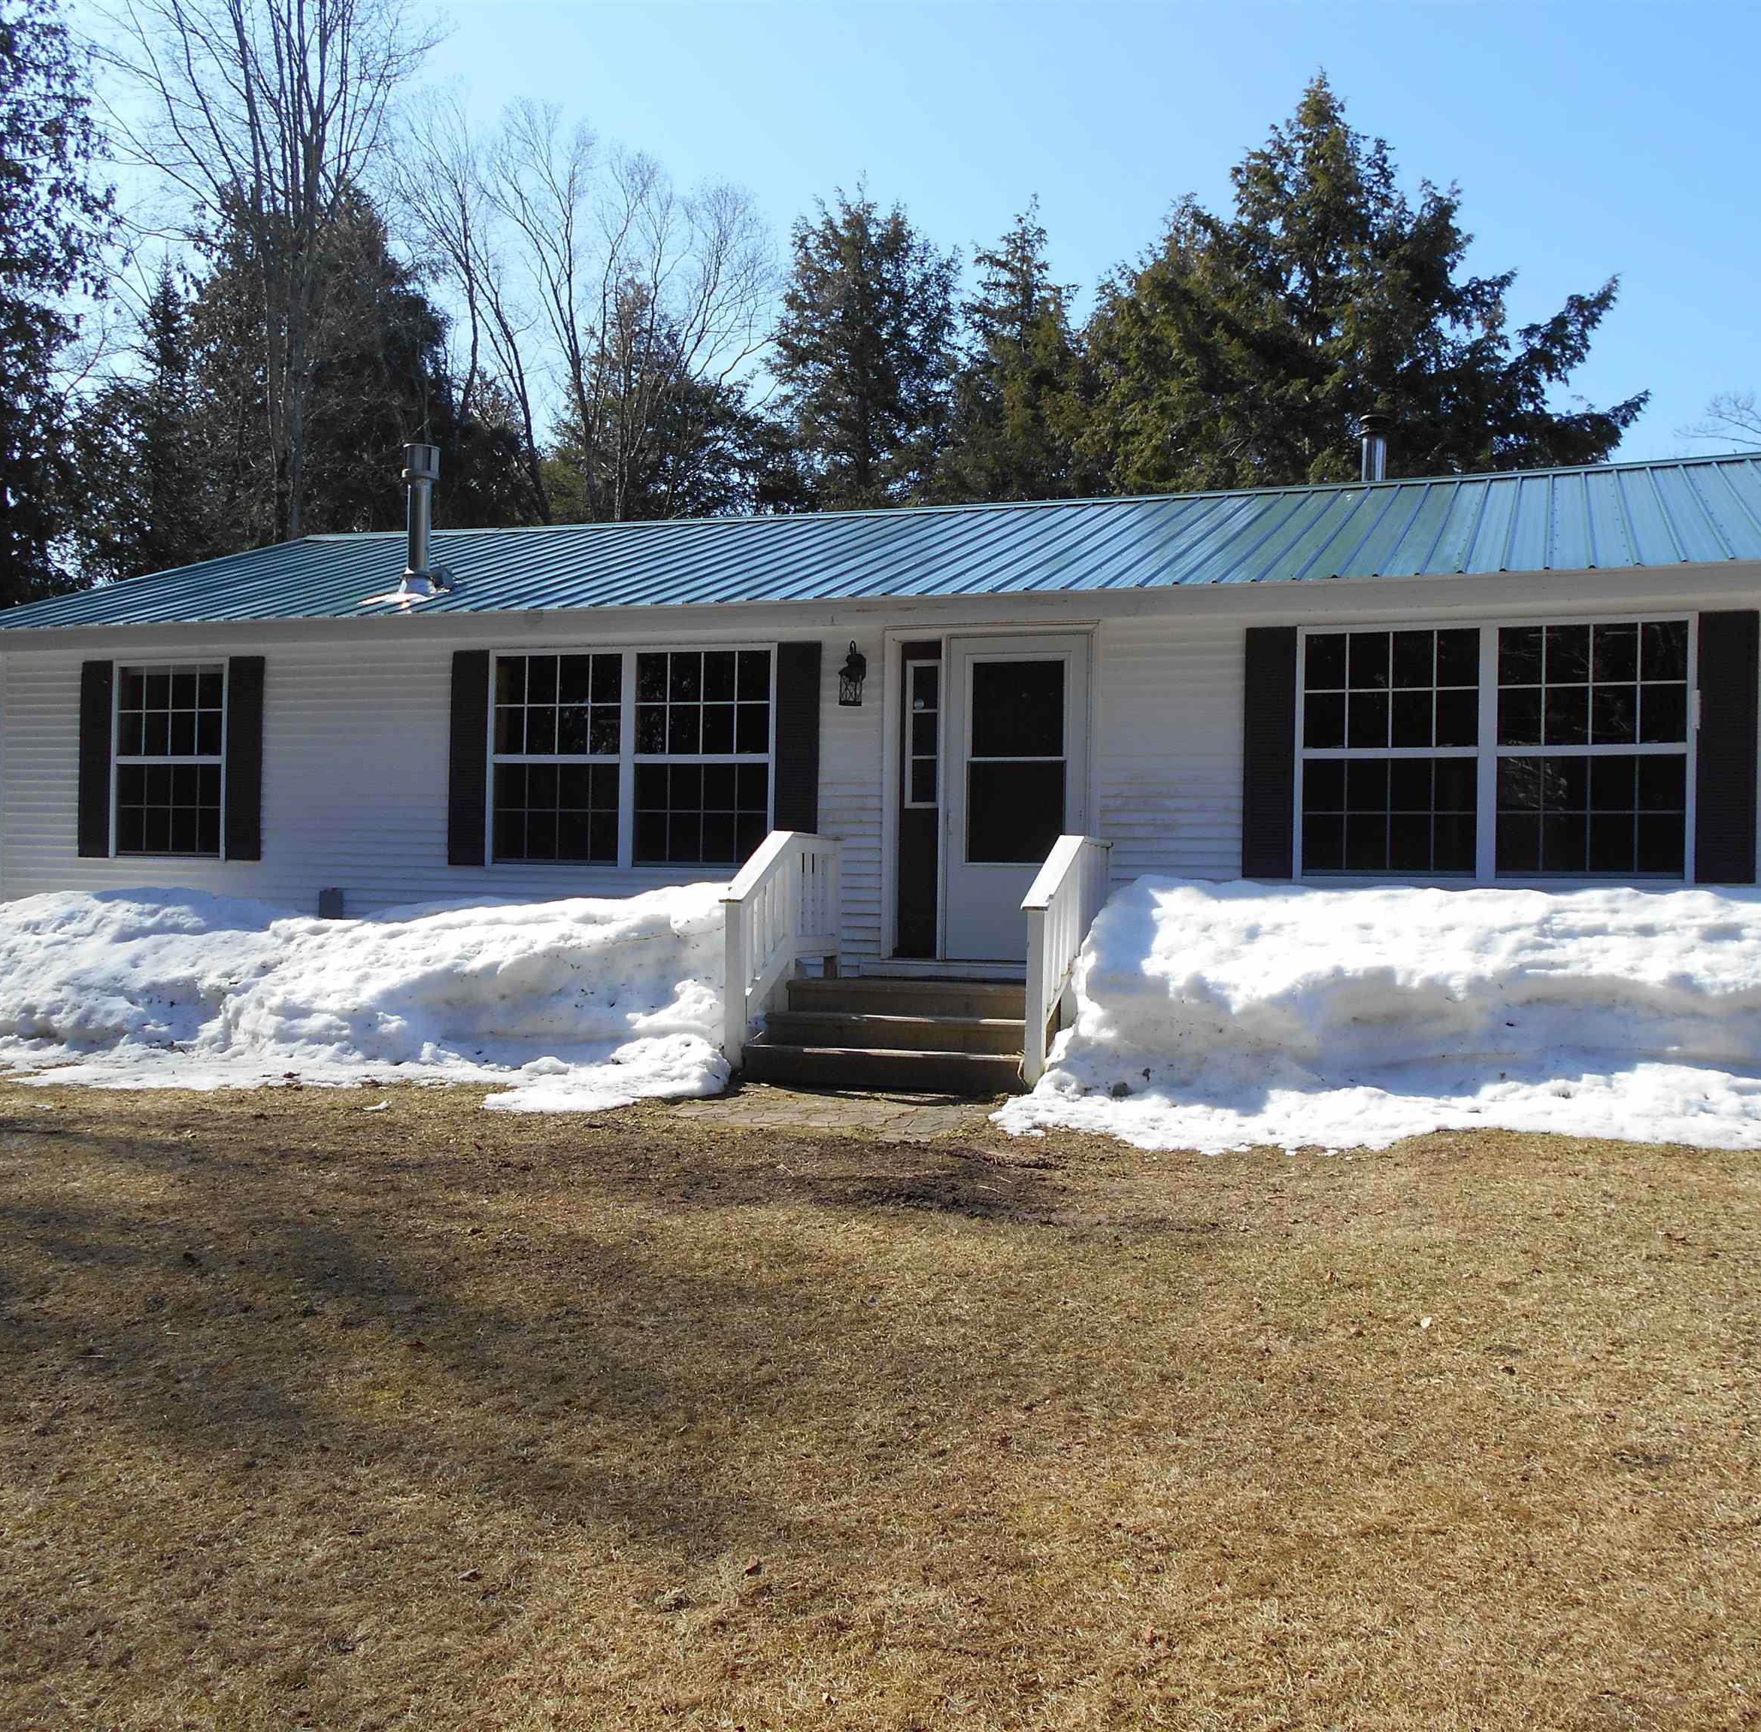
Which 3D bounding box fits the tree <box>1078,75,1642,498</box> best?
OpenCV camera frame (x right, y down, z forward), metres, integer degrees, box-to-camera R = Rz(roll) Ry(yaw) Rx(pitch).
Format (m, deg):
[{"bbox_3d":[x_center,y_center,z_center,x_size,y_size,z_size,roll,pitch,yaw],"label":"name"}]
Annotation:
[{"bbox_3d":[6.871,-4.844,24.948,8.360,13.120,7.770,1,0,15],"label":"tree"}]

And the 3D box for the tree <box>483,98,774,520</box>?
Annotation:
[{"bbox_3d":[-4.777,-6.295,31.937,5.750,15.740,5.750,1,0,-9],"label":"tree"}]

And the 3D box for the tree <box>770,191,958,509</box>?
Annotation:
[{"bbox_3d":[-0.423,-5.219,30.945,4.020,13.720,4.020,1,0,-1],"label":"tree"}]

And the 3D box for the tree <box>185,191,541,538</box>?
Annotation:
[{"bbox_3d":[-7.860,-4.328,25.954,5.590,11.600,5.590,1,0,-17],"label":"tree"}]

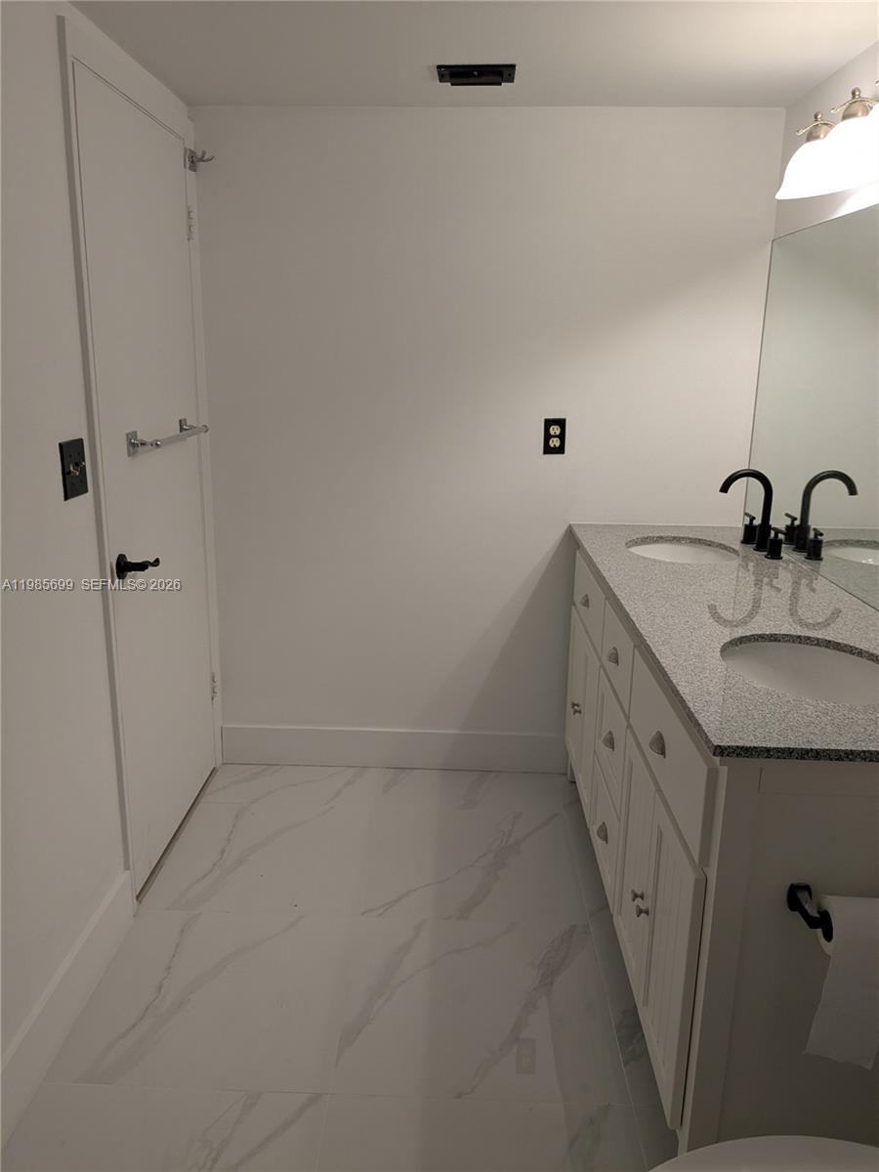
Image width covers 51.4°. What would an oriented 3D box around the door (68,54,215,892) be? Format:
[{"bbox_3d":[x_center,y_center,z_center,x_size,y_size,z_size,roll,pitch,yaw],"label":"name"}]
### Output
[{"bbox_3d":[-0.809,-0.245,2.608,0.040,2.036,0.804,1,14,1],"label":"door"}]

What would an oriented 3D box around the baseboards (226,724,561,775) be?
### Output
[{"bbox_3d":[-0.162,0.595,3.288,1.245,0.147,0.016,1,14,1],"label":"baseboards"}]

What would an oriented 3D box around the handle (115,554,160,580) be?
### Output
[{"bbox_3d":[-0.767,-0.057,2.344,0.065,0.065,0.144,1,14,1],"label":"handle"}]

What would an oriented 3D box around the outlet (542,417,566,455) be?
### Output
[{"bbox_3d":[0.380,-0.489,3.001,0.069,0.115,0.009,1,14,1],"label":"outlet"}]

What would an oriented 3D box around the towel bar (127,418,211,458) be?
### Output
[{"bbox_3d":[-0.746,-0.420,2.573,0.080,0.060,0.510,1,14,1],"label":"towel bar"}]

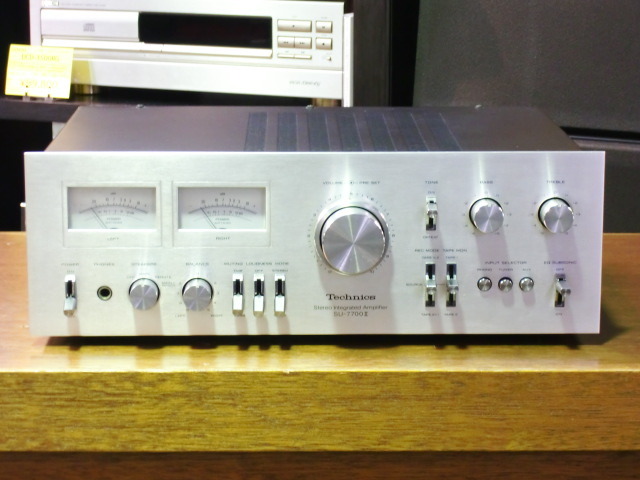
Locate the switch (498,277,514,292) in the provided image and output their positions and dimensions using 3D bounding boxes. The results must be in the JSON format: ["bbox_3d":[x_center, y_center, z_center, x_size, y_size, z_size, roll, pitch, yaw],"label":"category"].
[{"bbox_3d":[0.147,0.036,1.626,0.012,0.012,0.007,0,10,-1],"label":"switch"}]

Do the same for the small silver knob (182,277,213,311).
[{"bbox_3d":[-0.091,0.042,1.544,0.023,0.023,0.018,0,11,-1],"label":"small silver knob"}]

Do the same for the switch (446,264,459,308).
[{"bbox_3d":[0.104,0.037,1.621,0.008,0.035,0.016,0,10,-1],"label":"switch"}]

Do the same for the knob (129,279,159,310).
[{"bbox_3d":[-0.137,0.044,1.618,0.024,0.024,0.015,0,10,-1],"label":"knob"}]

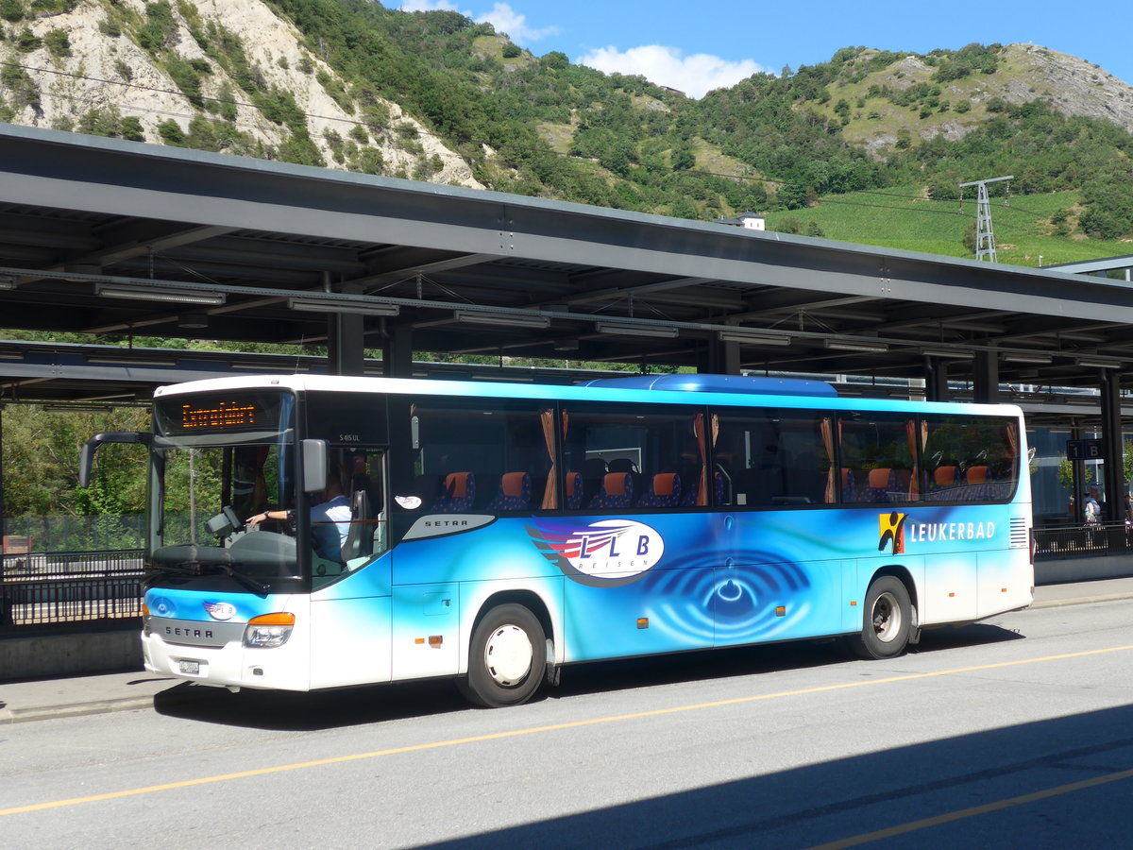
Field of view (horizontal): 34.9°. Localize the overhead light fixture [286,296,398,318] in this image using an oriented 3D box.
[{"bbox_3d":[-2.636,-1.399,21.339,1.540,0.130,0.120,1,-3,-44],"label":"overhead light fixture"}]

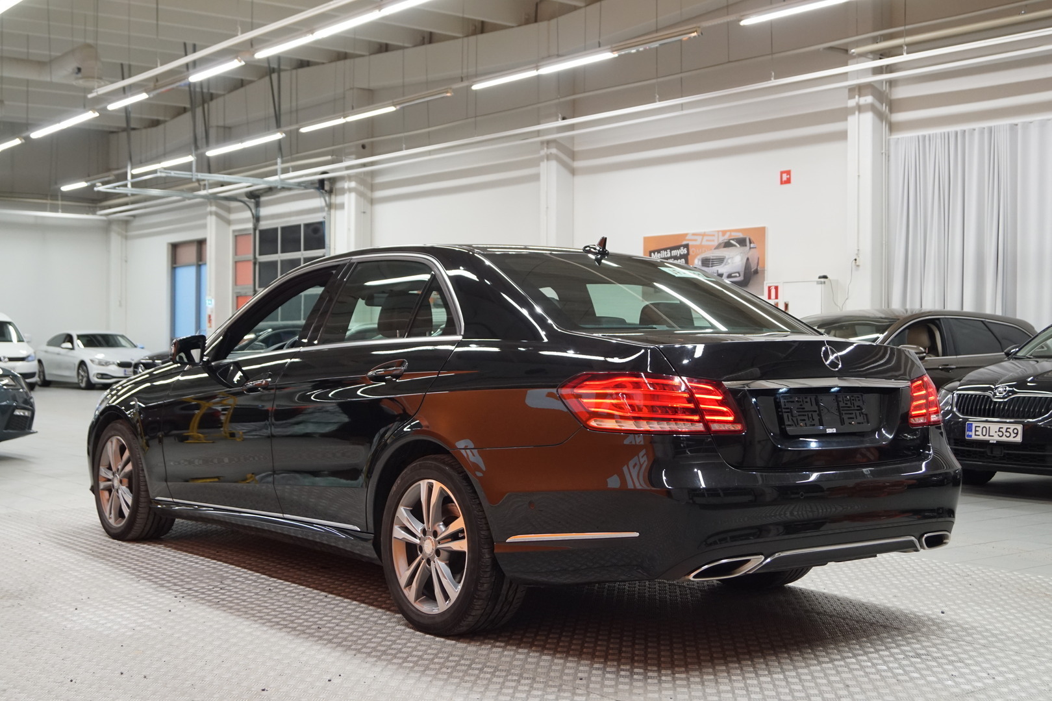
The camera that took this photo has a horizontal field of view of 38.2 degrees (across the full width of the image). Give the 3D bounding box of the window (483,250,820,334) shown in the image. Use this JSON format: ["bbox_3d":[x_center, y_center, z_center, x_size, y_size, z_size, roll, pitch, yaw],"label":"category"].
[{"bbox_3d":[0.446,-0.208,5.728,1.270,0.100,0.756,1,26,-37],"label":"window"}]

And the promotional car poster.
[{"bbox_3d":[2.587,-1.257,22.309,0.030,0.958,2.620,1,0,-37],"label":"promotional car poster"}]

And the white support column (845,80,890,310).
[{"bbox_3d":[3.873,-1.107,17.137,0.340,4.150,0.360,0,0,-35],"label":"white support column"}]

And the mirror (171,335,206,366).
[{"bbox_3d":[-1.486,0.002,6.750,0.200,0.143,0.120,1,0,-37],"label":"mirror"}]

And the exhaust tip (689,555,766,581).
[{"bbox_3d":[0.594,0.647,4.548,0.250,0.072,0.090,1,0,-28],"label":"exhaust tip"}]

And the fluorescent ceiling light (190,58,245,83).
[{"bbox_3d":[-3.899,-3.525,19.112,0.100,0.090,1.570,0,1,-35],"label":"fluorescent ceiling light"}]

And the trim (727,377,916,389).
[{"bbox_3d":[1.015,0.107,5.080,0.930,0.042,0.070,0,0,-37],"label":"trim"}]

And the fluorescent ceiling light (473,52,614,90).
[{"bbox_3d":[0.175,-3.517,19.050,0.120,0.100,3.013,0,0,-35],"label":"fluorescent ceiling light"}]

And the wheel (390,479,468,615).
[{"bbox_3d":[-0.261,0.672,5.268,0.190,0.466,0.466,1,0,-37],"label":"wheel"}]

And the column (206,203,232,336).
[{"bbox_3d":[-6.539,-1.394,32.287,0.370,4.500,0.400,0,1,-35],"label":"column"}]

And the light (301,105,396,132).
[{"bbox_3d":[-2.752,-3.548,23.259,0.100,0.090,3.000,0,1,-35],"label":"light"}]

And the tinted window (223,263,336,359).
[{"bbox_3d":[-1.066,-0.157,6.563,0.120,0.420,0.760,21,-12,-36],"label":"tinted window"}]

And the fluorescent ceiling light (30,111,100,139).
[{"bbox_3d":[-7.624,-3.709,25.040,0.090,0.080,3.390,1,0,-37],"label":"fluorescent ceiling light"}]

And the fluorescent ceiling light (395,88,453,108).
[{"bbox_3d":[-1.451,-3.547,21.420,0.100,0.090,1.500,0,1,-35],"label":"fluorescent ceiling light"}]

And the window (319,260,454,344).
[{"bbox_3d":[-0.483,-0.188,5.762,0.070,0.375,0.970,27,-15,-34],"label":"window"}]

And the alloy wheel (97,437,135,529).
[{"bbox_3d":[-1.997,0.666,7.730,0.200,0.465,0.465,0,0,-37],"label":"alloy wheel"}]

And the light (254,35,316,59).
[{"bbox_3d":[-2.792,-3.530,17.544,0.100,0.090,1.500,0,1,-35],"label":"light"}]

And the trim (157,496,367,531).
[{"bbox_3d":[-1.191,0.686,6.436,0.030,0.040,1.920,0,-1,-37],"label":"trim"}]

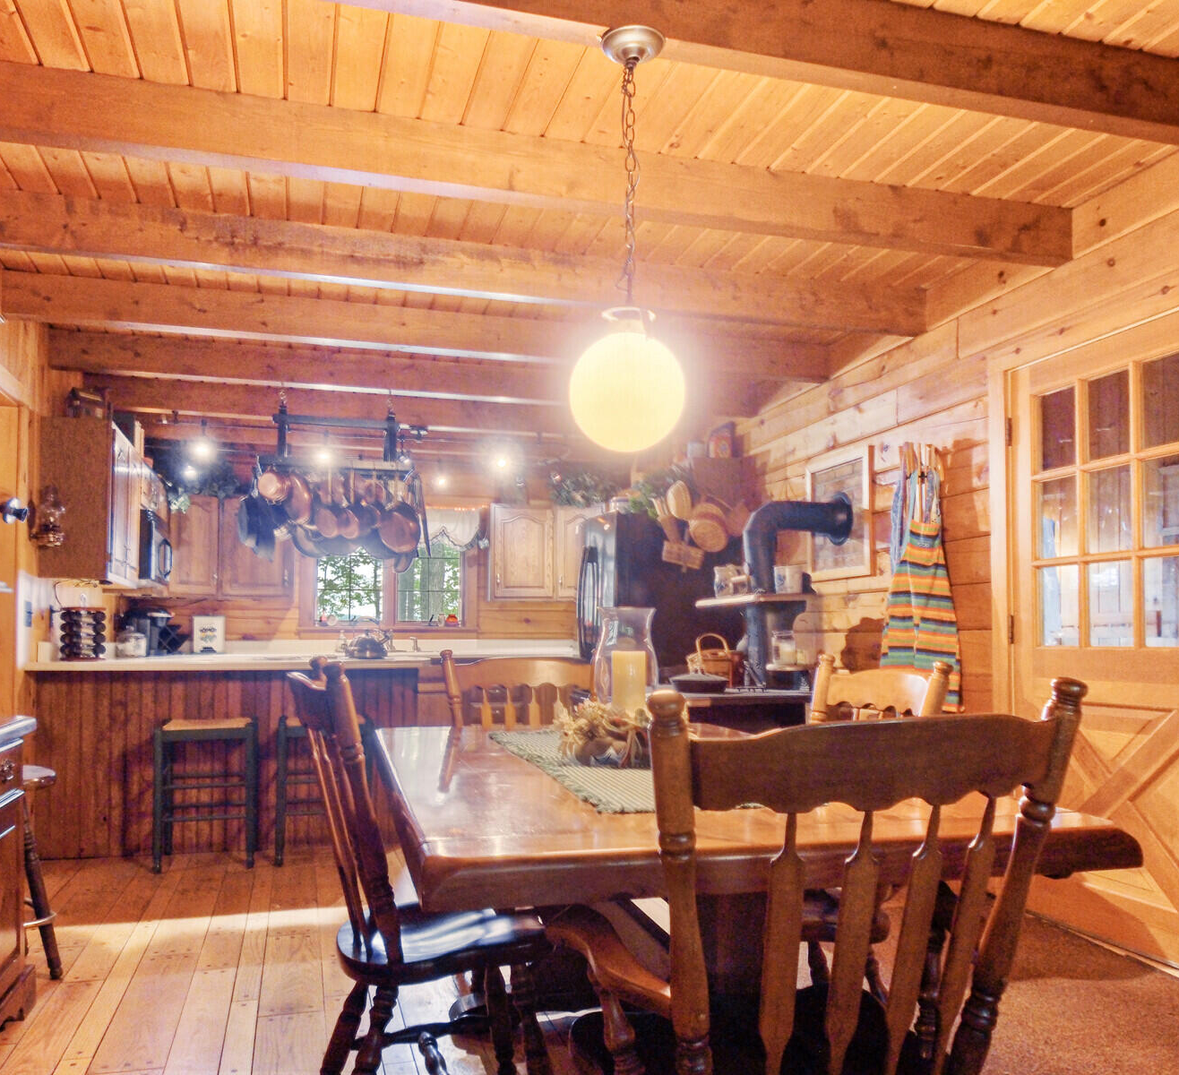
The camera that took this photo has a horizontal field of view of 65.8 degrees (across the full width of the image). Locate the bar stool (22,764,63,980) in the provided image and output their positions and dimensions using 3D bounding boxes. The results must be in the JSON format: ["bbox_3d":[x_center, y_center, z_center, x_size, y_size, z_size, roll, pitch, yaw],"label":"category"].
[{"bbox_3d":[-1.849,1.048,2.830,0.385,0.620,0.385,1,-5,-18],"label":"bar stool"}]

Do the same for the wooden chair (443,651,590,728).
[{"bbox_3d":[-0.165,0.873,2.990,0.550,1.000,0.570,1,-4,-16],"label":"wooden chair"}]

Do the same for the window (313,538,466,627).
[{"bbox_3d":[-1.582,0.316,7.246,1.190,0.850,0.100,1,-5,-16],"label":"window"}]

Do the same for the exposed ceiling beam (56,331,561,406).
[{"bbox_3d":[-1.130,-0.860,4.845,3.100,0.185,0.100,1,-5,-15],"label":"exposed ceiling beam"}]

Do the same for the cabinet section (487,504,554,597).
[{"bbox_3d":[-0.556,0.133,7.214,0.499,0.740,0.310,1,-4,-16],"label":"cabinet section"}]

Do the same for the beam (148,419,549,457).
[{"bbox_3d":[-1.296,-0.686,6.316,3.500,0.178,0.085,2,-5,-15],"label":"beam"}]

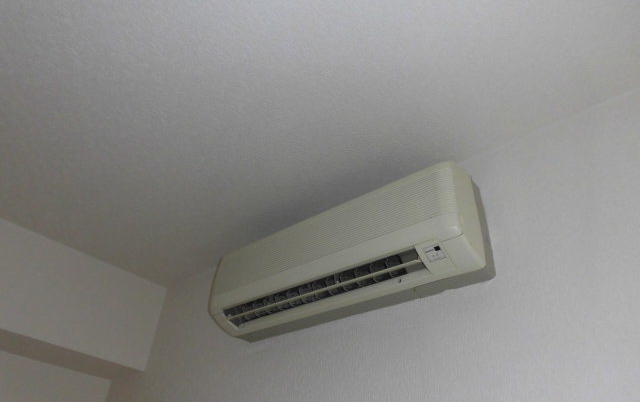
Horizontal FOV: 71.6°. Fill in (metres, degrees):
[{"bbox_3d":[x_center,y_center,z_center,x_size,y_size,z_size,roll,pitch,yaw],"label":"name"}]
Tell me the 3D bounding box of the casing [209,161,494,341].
[{"bbox_3d":[0.033,0.159,1.202,0.795,0.264,0.179,-25,-45,33],"label":"casing"}]

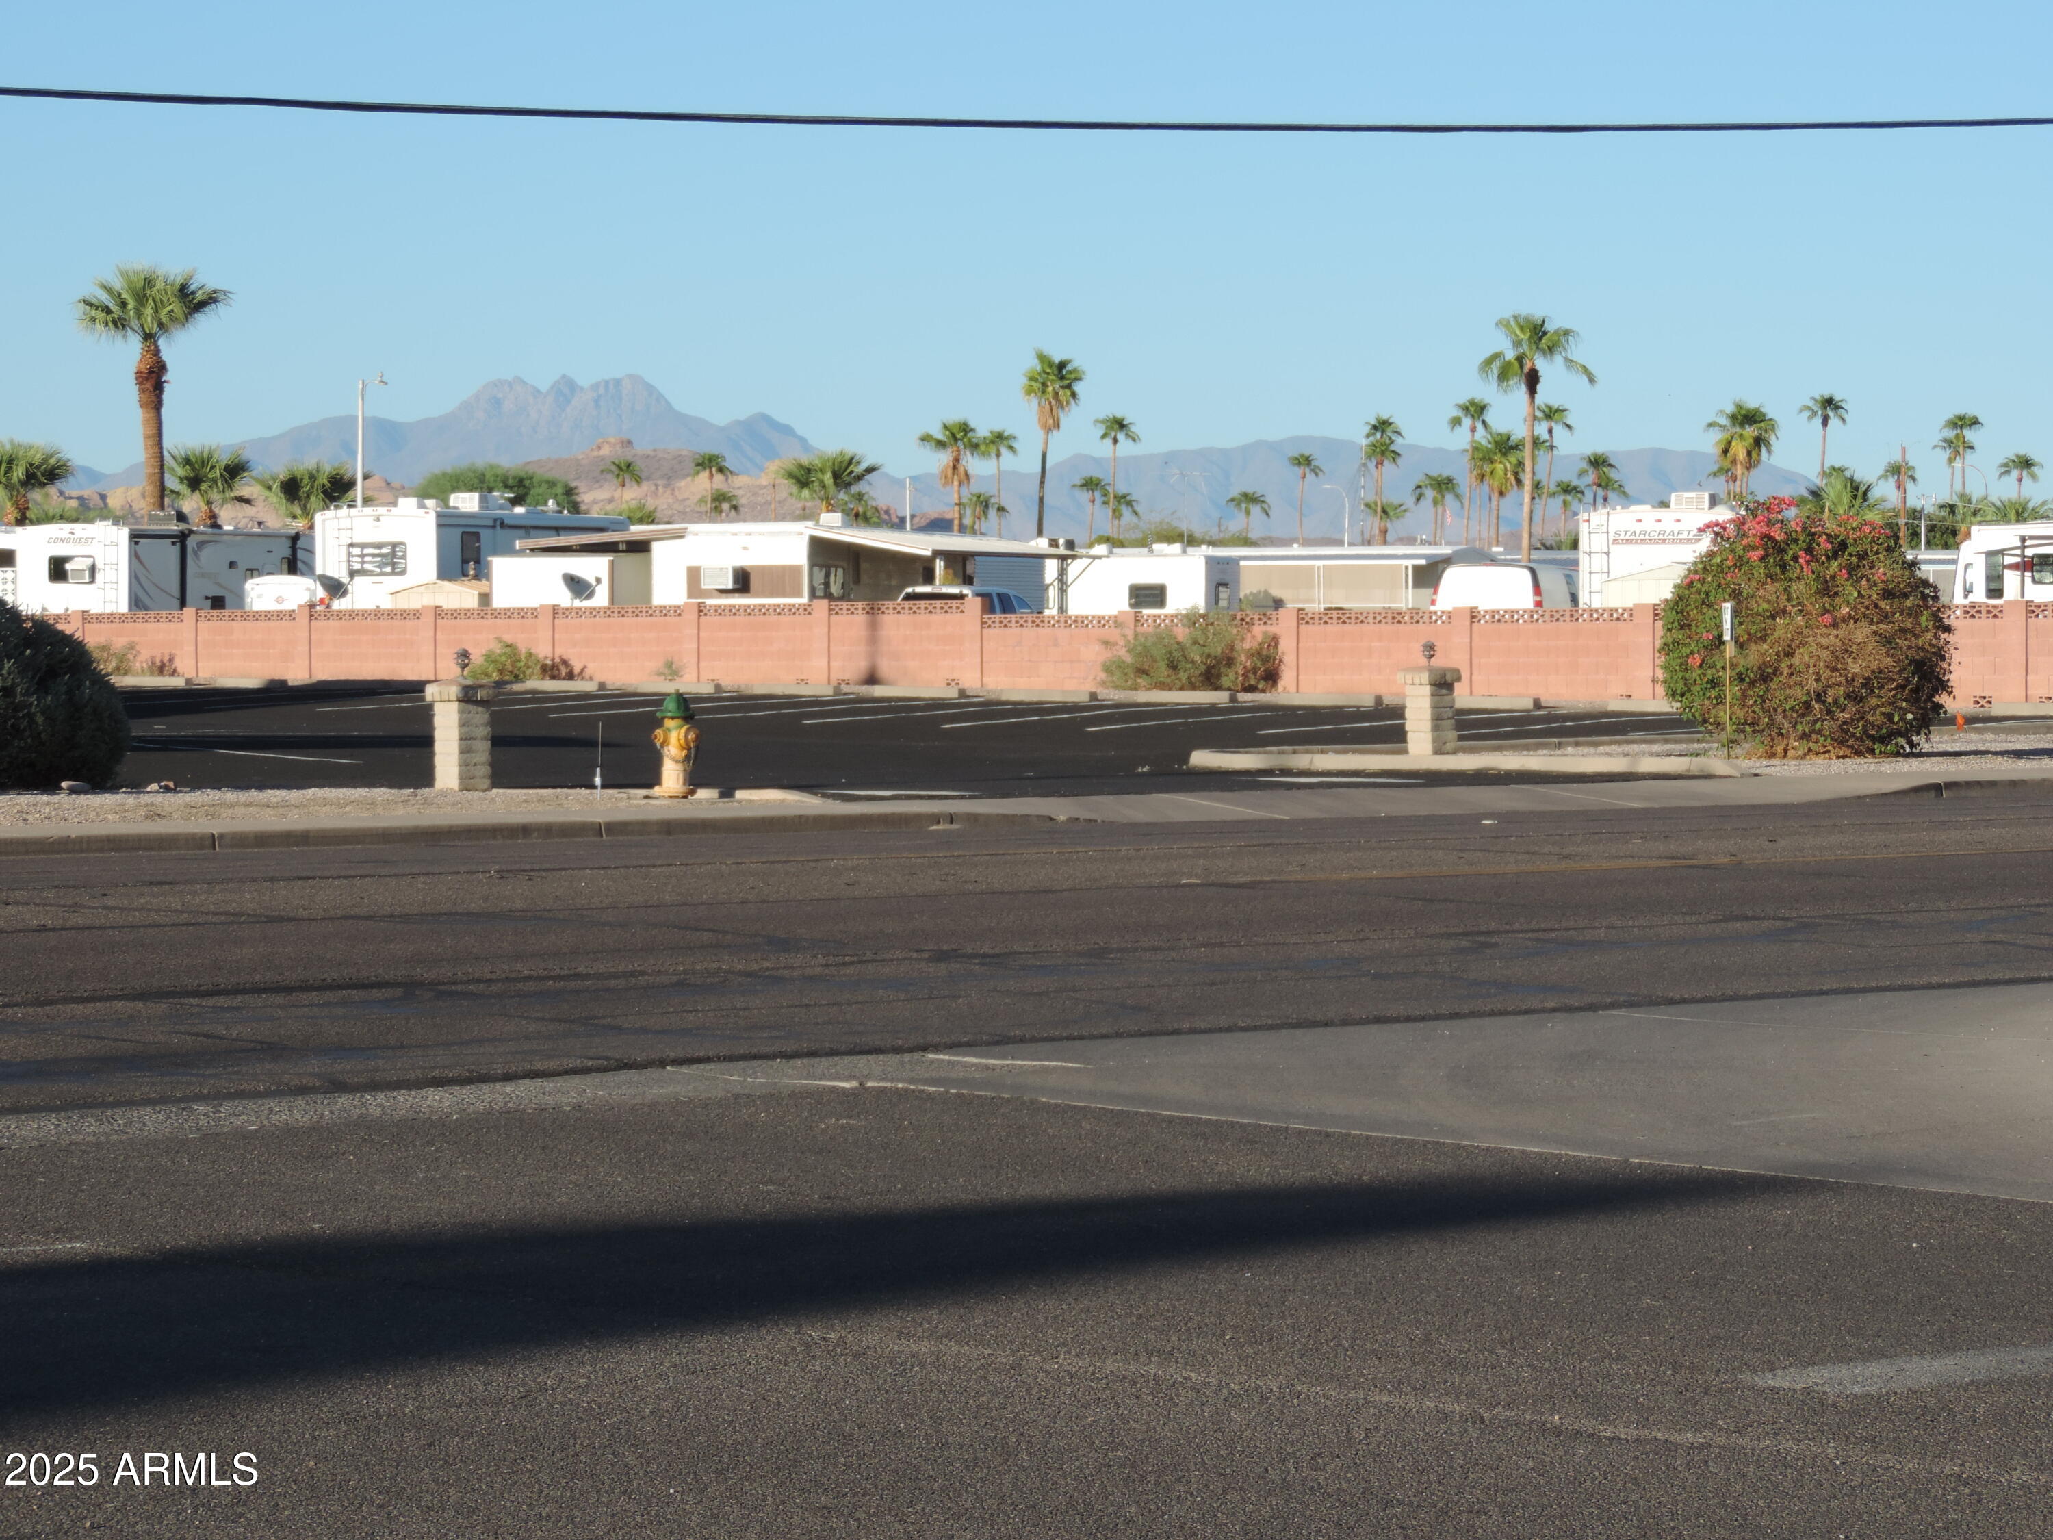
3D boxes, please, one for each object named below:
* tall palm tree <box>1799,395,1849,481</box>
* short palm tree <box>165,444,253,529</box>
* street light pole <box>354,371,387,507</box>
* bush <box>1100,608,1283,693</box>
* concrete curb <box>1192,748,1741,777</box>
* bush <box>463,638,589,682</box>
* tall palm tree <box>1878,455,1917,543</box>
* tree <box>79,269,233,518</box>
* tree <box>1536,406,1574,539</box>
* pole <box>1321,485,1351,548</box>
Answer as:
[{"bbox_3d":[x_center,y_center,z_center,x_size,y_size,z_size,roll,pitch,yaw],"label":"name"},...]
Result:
[{"bbox_3d":[40.942,-12.480,319.842,2.720,13.665,2.720,0,1,0],"label":"tall palm tree"},{"bbox_3d":[-22.584,-5.860,171.929,2.437,6.297,2.437,0,1,0],"label":"short palm tree"},{"bbox_3d":[-14.204,-5.389,135.000,0.680,6.400,0.240,0,1,0],"label":"street light pole"},{"bbox_3d":[2.054,-1.483,77.800,1.700,1.070,2.700,-1,1,-41],"label":"bush"},{"bbox_3d":[3.596,-0.061,52.200,0.300,0.150,6.200,-1,1,-42],"label":"concrete curb"},{"bbox_3d":[-6.866,-1.490,85.300,0.900,0.660,1.800,-1,1,-42],"label":"bush"},{"bbox_3d":[62.993,-16.110,450.000,2.800,13.300,2.800,0,1,0],"label":"tall palm tree"},{"bbox_3d":[-20.303,-6.954,144.908,3.697,9.556,3.697,0,1,0],"label":"tree"},{"bbox_3d":[34.725,-15.772,409.802,2.429,16.679,2.429,0,1,0],"label":"tree"},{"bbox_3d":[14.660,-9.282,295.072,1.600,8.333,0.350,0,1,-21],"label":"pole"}]

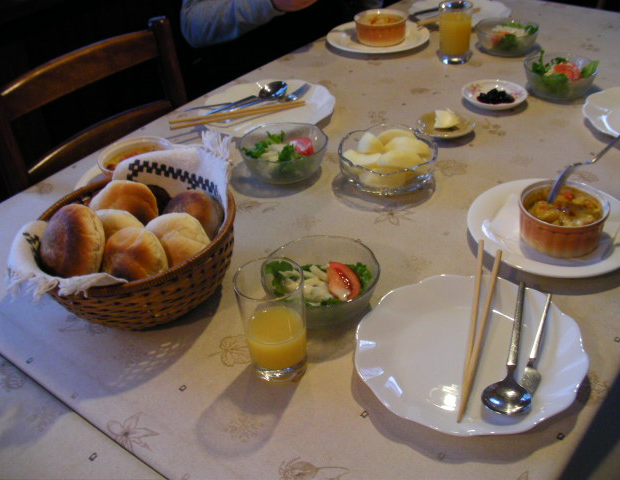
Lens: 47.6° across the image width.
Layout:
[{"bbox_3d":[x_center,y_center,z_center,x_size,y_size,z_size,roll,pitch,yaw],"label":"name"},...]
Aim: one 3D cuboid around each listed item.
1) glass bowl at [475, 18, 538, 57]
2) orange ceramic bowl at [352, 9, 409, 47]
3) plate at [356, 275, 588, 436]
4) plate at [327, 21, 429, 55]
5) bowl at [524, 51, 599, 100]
[{"bbox_3d":[0.395,-0.408,1.423,0.126,0.048,0.126,1,35,0],"label":"glass bowl"},{"bbox_3d":[0.148,-0.437,1.451,0.104,0.046,0.104,-3,36,2],"label":"orange ceramic bowl"},{"bbox_3d":[0.162,0.115,0.722,0.233,0.022,0.233,-3,36,2],"label":"plate"},{"bbox_3d":[0.142,-0.420,1.460,0.218,0.020,0.218,1,35,0],"label":"plate"},{"bbox_3d":[0.444,-0.289,1.255,0.126,0.048,0.126,1,35,0],"label":"bowl"}]

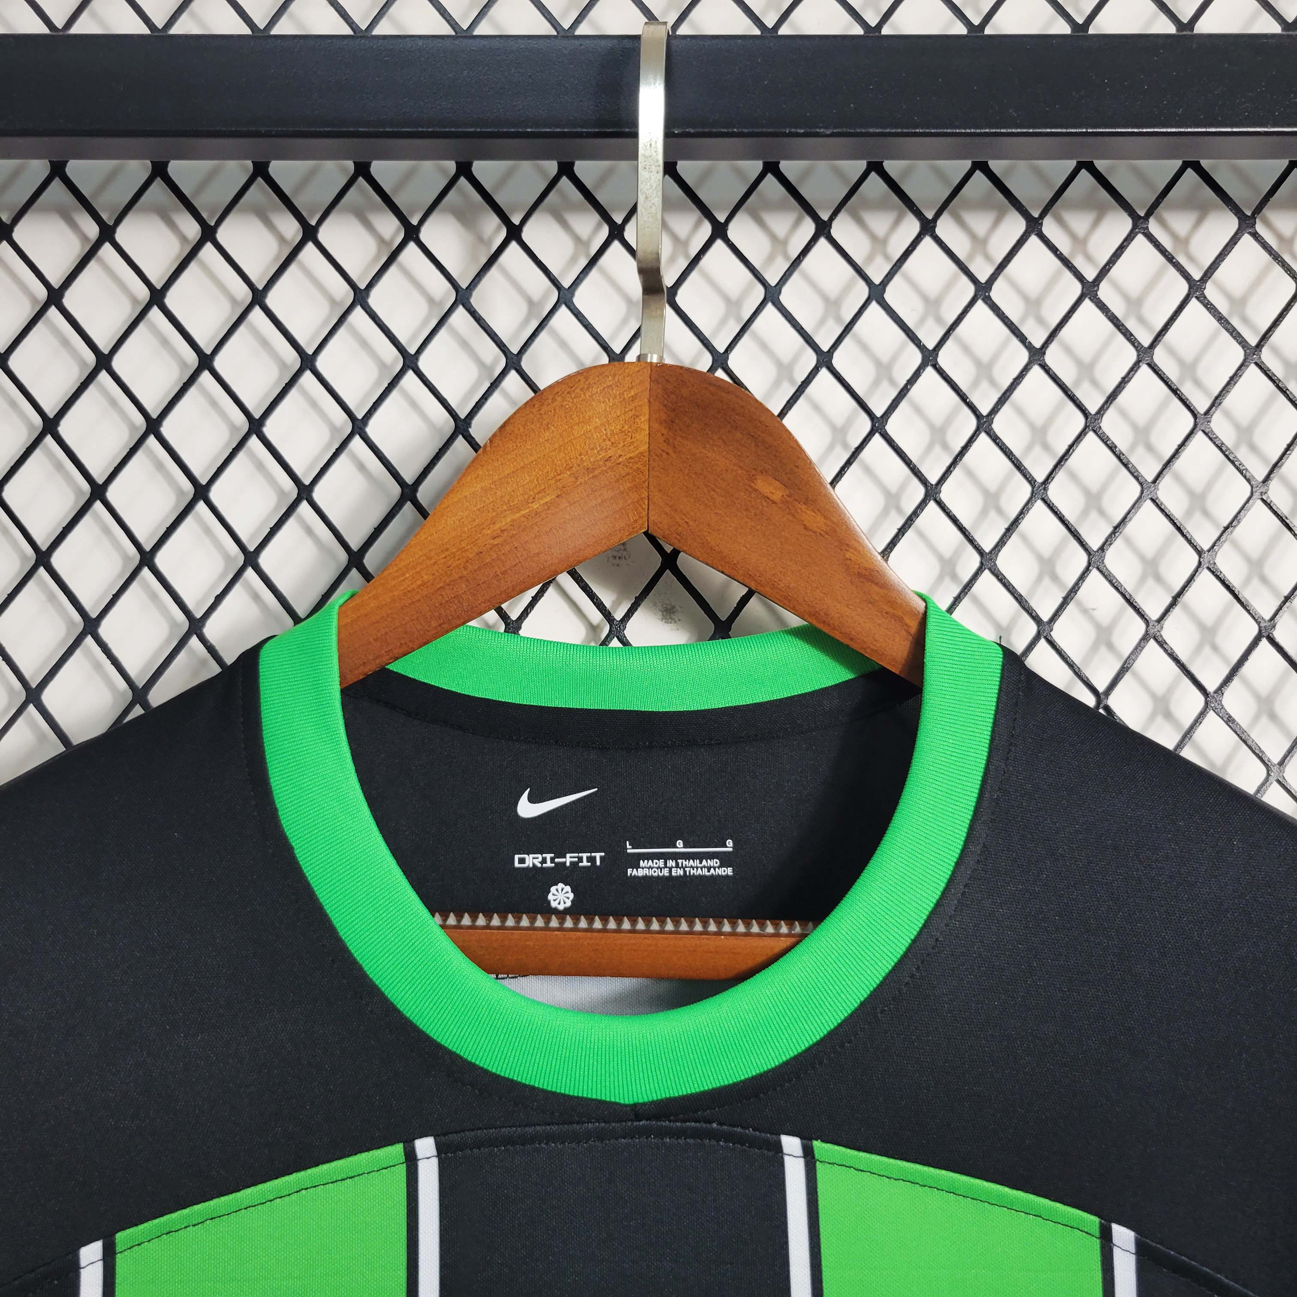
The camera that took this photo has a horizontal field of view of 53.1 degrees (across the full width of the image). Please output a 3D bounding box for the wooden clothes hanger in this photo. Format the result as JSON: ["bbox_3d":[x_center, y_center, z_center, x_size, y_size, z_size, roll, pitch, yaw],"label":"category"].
[{"bbox_3d":[0.001,-0.037,0.343,0.435,0.250,0.050,1,0,0],"label":"wooden clothes hanger"}]

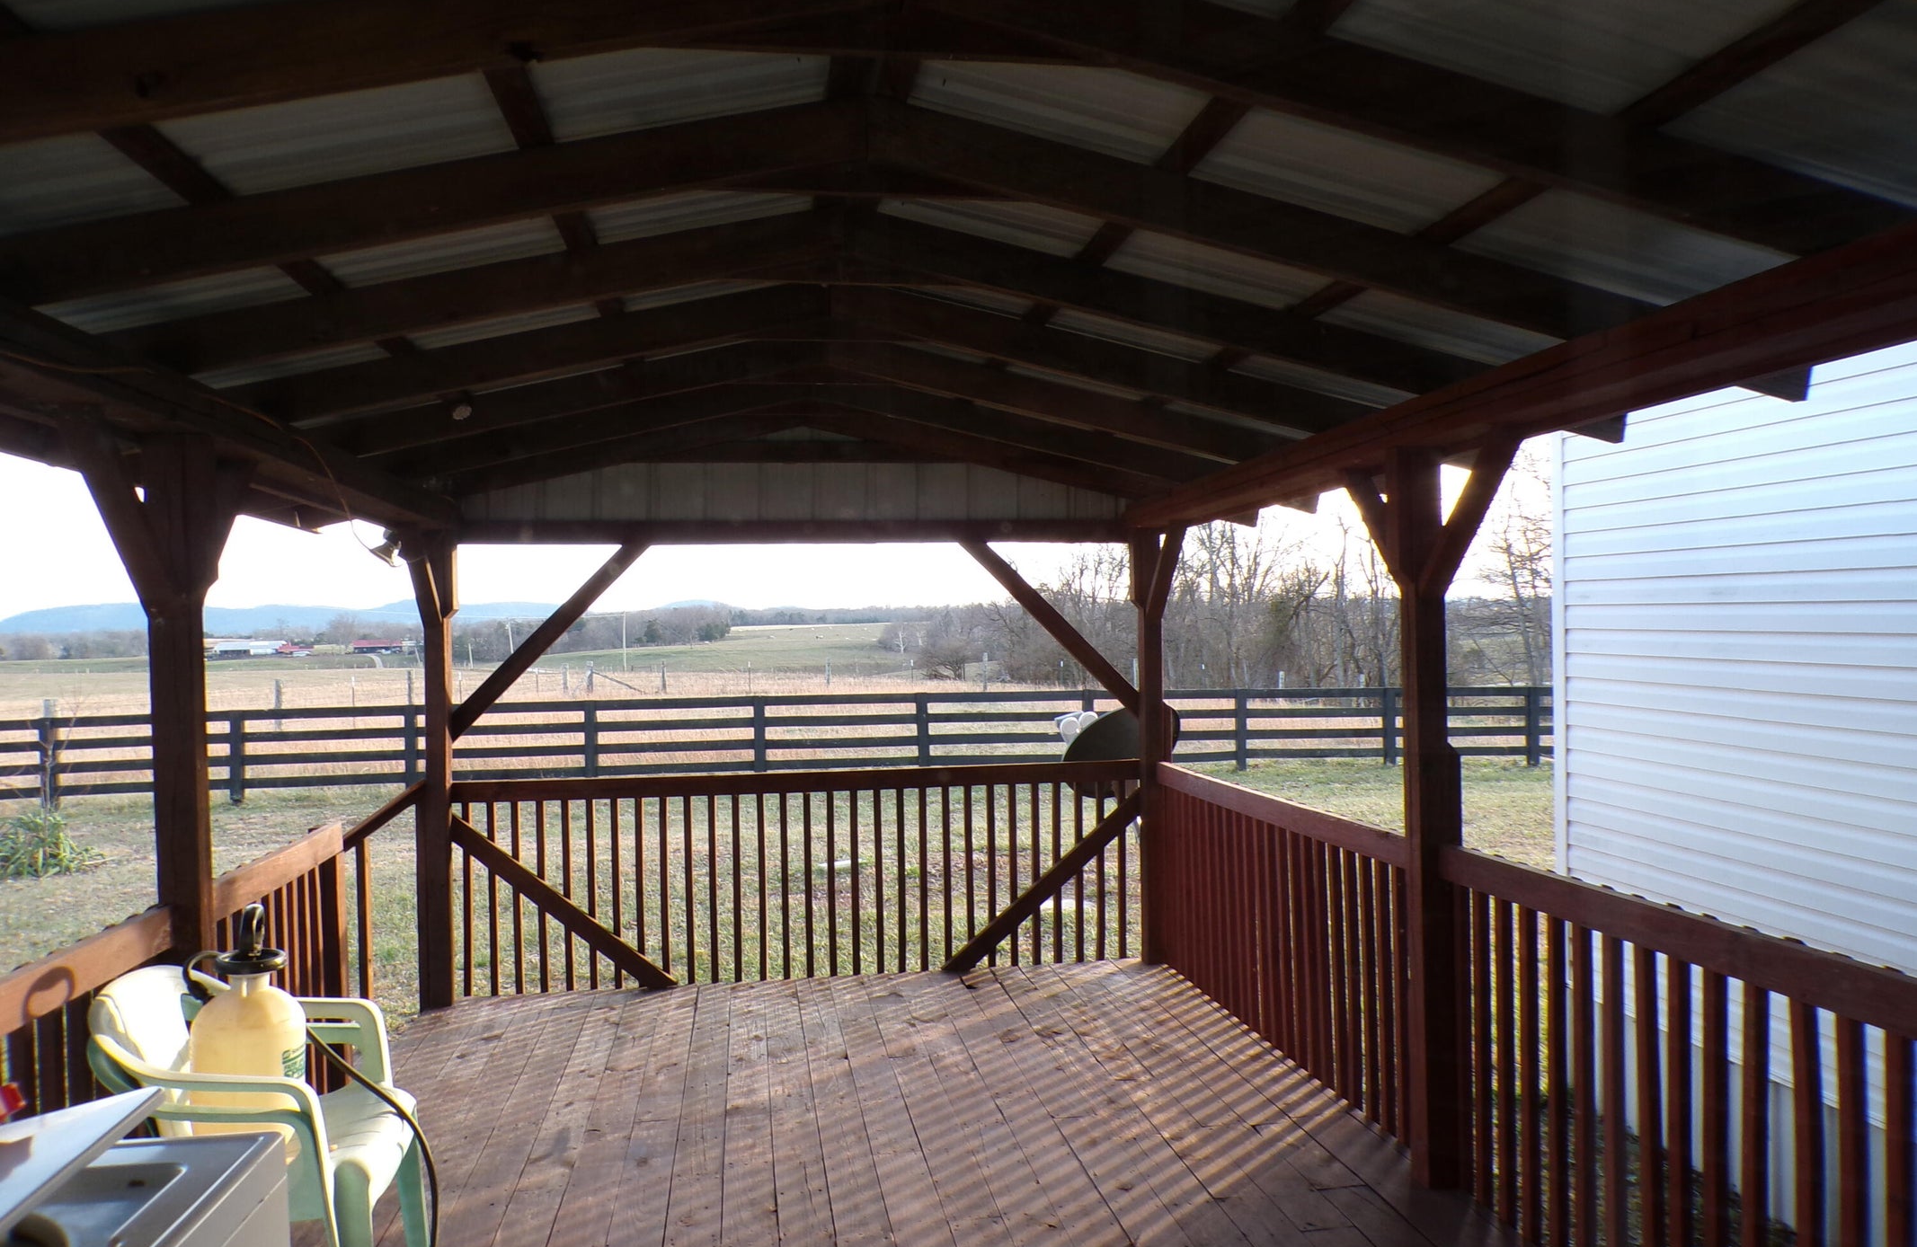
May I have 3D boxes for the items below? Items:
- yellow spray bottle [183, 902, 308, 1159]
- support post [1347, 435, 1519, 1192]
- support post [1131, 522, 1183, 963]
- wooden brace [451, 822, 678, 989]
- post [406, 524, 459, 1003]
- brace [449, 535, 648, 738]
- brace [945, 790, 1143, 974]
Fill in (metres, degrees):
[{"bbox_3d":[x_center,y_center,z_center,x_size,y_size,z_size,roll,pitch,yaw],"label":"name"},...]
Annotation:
[{"bbox_3d":[-1.455,0.845,2.714,0.240,0.530,0.240,-1,-1,-13],"label":"yellow spray bottle"},{"bbox_3d":[1.261,0.513,3.540,0.165,1.959,0.910,-1,-1,-9],"label":"support post"},{"bbox_3d":[0.906,0.559,5.851,0.160,1.959,0.580,-1,-1,-9],"label":"support post"},{"bbox_3d":[-1.711,1.225,5.710,1.190,0.088,0.045,39,-6,-6],"label":"wooden brace"},{"bbox_3d":[-2.112,0.605,5.308,0.160,1.959,0.580,-1,-1,-9],"label":"post"},{"bbox_3d":[-1.770,0.045,5.715,1.170,0.087,0.045,-46,6,-7],"label":"brace"},{"bbox_3d":[0.408,1.192,6.046,1.200,0.089,0.045,-41,5,-7],"label":"brace"}]

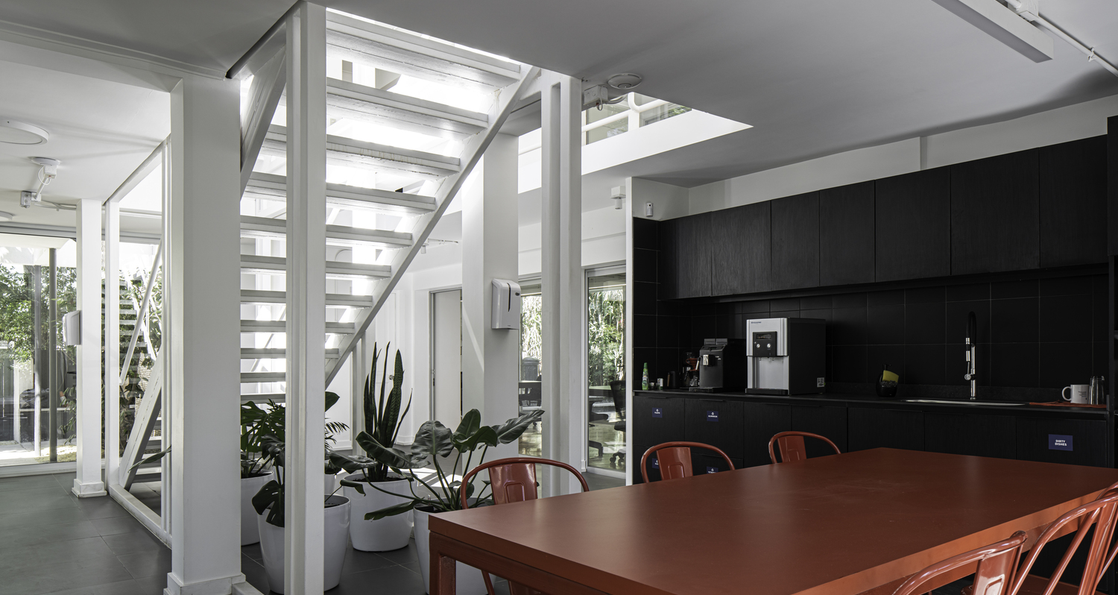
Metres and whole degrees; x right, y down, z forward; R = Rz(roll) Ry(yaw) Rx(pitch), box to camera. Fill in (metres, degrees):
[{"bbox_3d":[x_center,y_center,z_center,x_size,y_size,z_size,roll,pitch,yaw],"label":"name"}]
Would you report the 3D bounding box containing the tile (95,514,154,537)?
[{"bbox_3d":[-2.910,1.579,5.224,0.590,0.012,0.600,3,-4,-38],"label":"tile"}]

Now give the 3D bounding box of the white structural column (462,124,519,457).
[{"bbox_3d":[-0.410,0.282,4.459,0.265,2.460,0.265,1,-2,-38],"label":"white structural column"}]

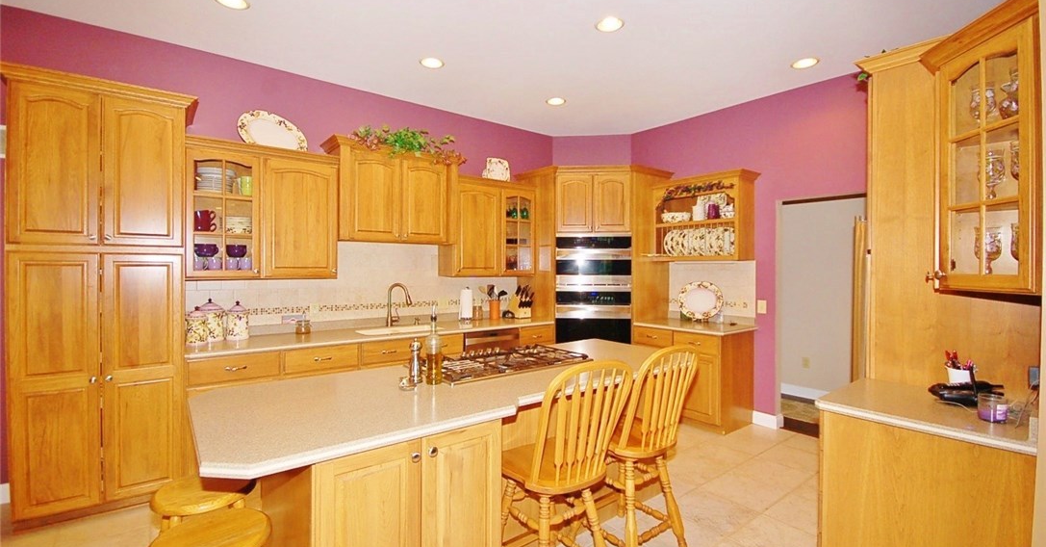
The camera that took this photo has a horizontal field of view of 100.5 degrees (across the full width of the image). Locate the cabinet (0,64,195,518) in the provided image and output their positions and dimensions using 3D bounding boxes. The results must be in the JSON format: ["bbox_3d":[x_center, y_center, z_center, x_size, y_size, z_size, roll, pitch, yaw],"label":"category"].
[{"bbox_3d":[-2.594,0.140,2.786,0.797,2.496,0.691,0,1,-37],"label":"cabinet"}]

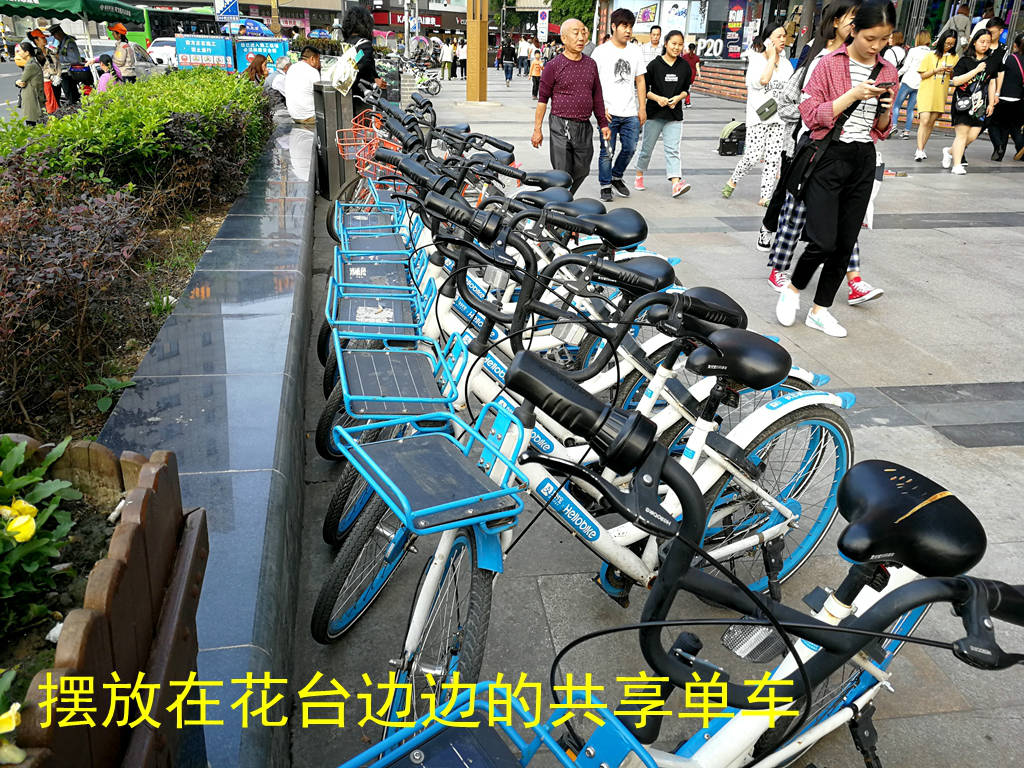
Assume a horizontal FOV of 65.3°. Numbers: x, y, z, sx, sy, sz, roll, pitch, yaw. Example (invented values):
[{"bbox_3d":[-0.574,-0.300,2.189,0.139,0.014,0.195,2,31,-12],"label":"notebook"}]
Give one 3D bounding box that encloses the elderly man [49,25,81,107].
[{"bbox_3d":[-8.937,-6.298,16.043,0.550,1.660,0.500,-11,26,-28],"label":"elderly man"}]

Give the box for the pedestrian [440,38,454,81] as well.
[{"bbox_3d":[-2.773,-13.894,34.226,0.520,1.630,0.360,6,23,9],"label":"pedestrian"}]

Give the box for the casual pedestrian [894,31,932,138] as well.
[{"bbox_3d":[6.625,-4.963,13.279,0.480,1.640,0.450,1,23,1],"label":"casual pedestrian"}]

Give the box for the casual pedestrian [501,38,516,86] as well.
[{"bbox_3d":[-0.110,-11.815,29.344,0.500,1.660,0.420,3,23,3],"label":"casual pedestrian"}]

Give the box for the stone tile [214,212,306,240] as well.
[{"bbox_3d":[-1.306,-0.811,4.253,0.473,0.050,0.600,-3,23,-12],"label":"stone tile"}]

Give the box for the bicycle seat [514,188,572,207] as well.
[{"bbox_3d":[0.134,-0.785,3.400,0.265,0.108,0.195,2,28,3],"label":"bicycle seat"}]

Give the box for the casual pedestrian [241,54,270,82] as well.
[{"bbox_3d":[-3.527,-4.211,11.776,0.700,1.180,0.500,-6,24,-18],"label":"casual pedestrian"}]

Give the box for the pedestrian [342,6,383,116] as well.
[{"bbox_3d":[-1.488,-2.828,7.983,0.520,1.700,0.400,8,24,14],"label":"pedestrian"}]

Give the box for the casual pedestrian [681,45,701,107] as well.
[{"bbox_3d":[4.684,-8.075,20.900,0.450,1.530,0.420,3,23,5],"label":"casual pedestrian"}]

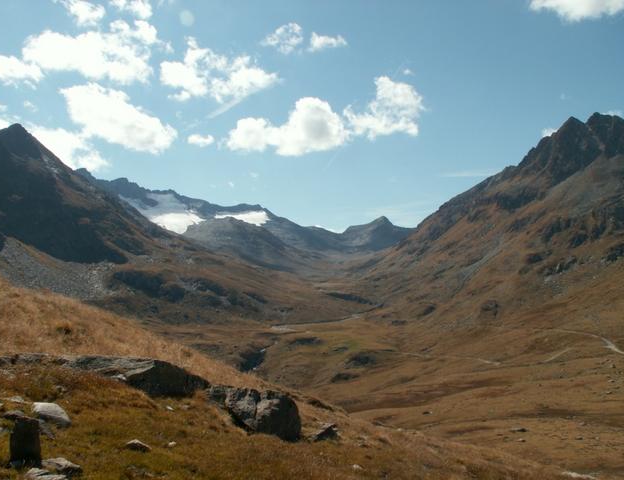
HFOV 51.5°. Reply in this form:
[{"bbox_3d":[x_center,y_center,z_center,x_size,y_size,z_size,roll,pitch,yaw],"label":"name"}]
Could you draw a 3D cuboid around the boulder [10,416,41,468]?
[{"bbox_3d":[-3.132,2.195,7.050,0.340,0.520,0.260,0,0,0],"label":"boulder"}]

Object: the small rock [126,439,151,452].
[{"bbox_3d":[-2.022,2.382,7.500,0.290,0.140,0.220,0,0,0],"label":"small rock"}]

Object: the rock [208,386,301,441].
[{"bbox_3d":[-0.844,2.547,9.500,1.330,0.750,0.950,0,0,0],"label":"rock"}]

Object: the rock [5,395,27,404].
[{"bbox_3d":[-4.078,2.194,8.900,0.300,0.120,0.240,0,0,0],"label":"rock"}]

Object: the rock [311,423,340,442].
[{"bbox_3d":[0.189,2.915,9.800,0.420,0.270,0.330,0,0,0],"label":"rock"}]

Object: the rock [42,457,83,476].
[{"bbox_3d":[-2.622,2.380,6.800,0.410,0.170,0.310,0,0,0],"label":"rock"}]

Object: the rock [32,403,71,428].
[{"bbox_3d":[-3.301,2.224,8.200,0.470,0.280,0.360,0,0,0],"label":"rock"}]

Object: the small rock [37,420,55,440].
[{"bbox_3d":[-3.118,2.237,7.600,0.260,0.200,0.240,0,0,0],"label":"small rock"}]

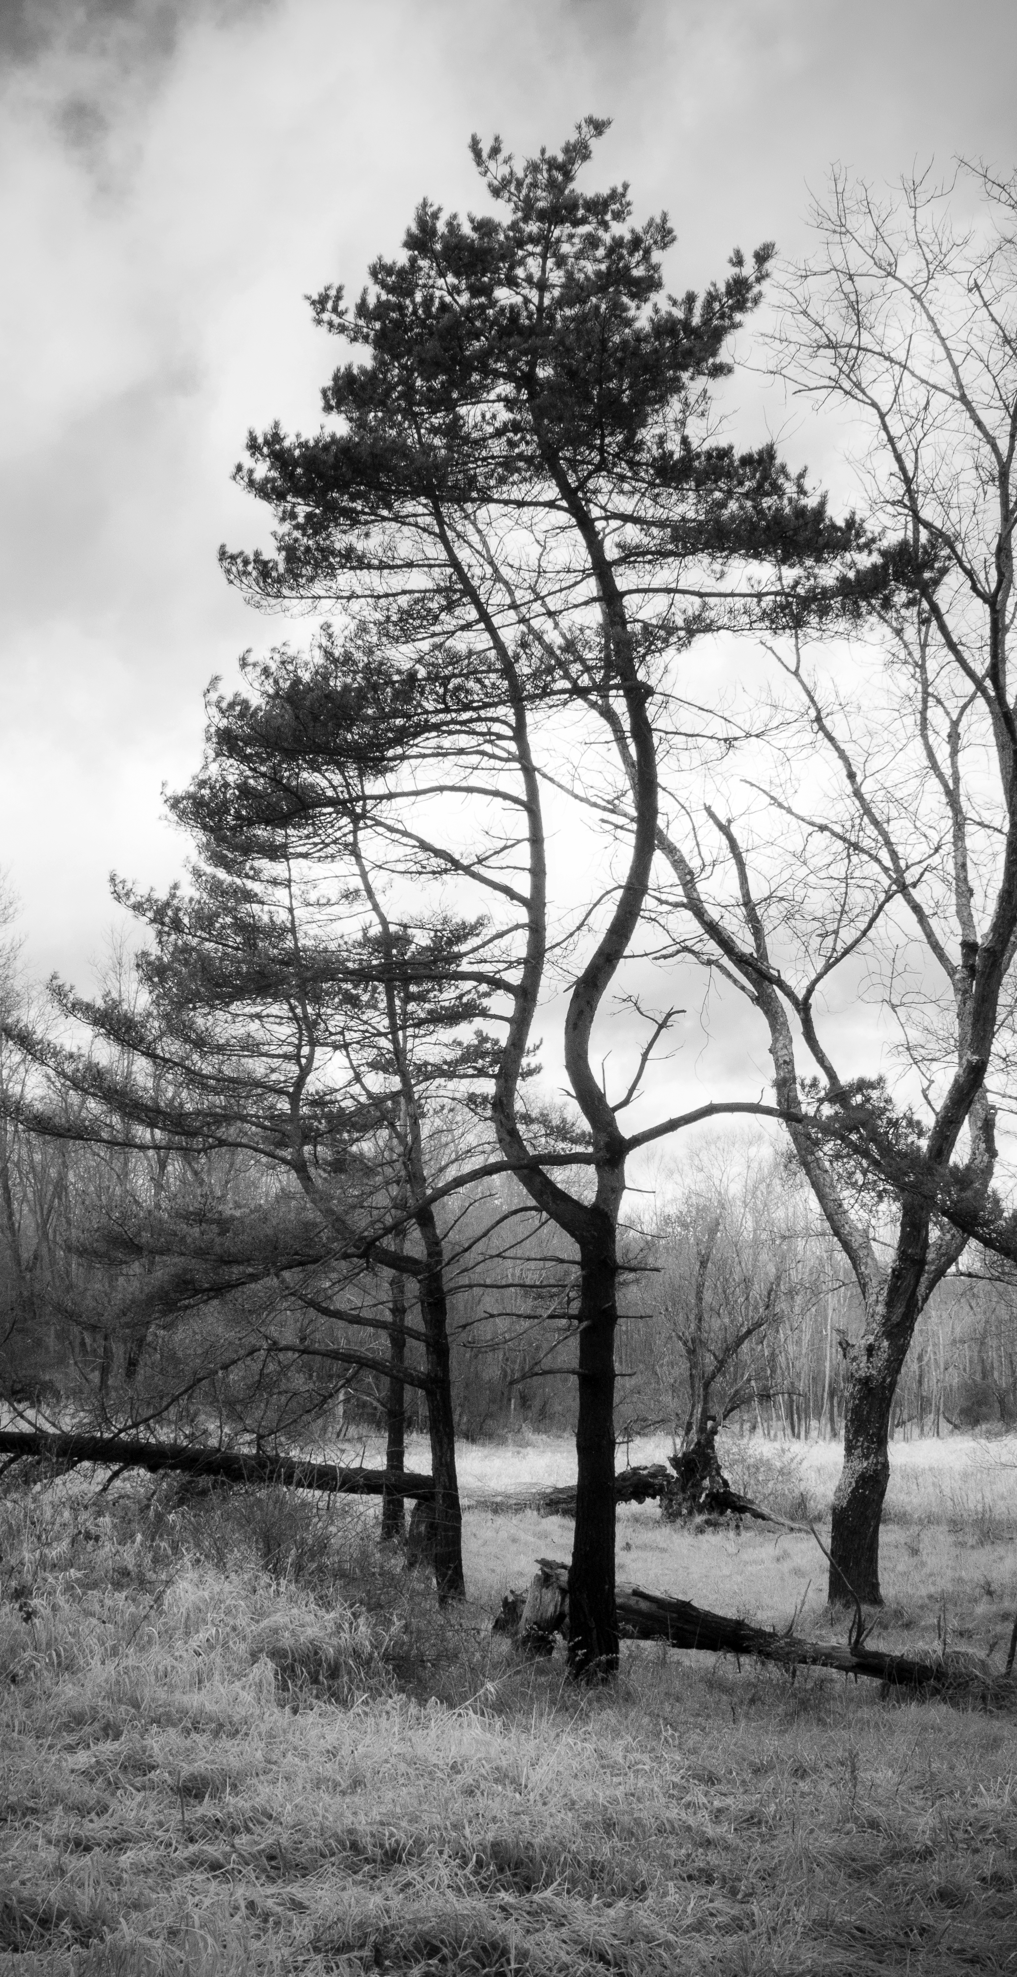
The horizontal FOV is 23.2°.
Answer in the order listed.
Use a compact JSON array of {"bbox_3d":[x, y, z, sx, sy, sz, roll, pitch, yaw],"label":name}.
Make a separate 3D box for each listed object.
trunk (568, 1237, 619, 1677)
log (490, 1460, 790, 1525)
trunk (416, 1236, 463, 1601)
[{"bbox_3d":[0.480,2.611,13.940,0.280,2.405,0.280,0,-9,0],"label":"trunk"},{"bbox_3d":[1.488,5.861,28.676,3.300,0.640,0.750,-3,-10,20],"label":"log"},{"bbox_3d":[-0.517,3.227,18.706,0.330,2.679,0.290,0,-9,0],"label":"trunk"}]

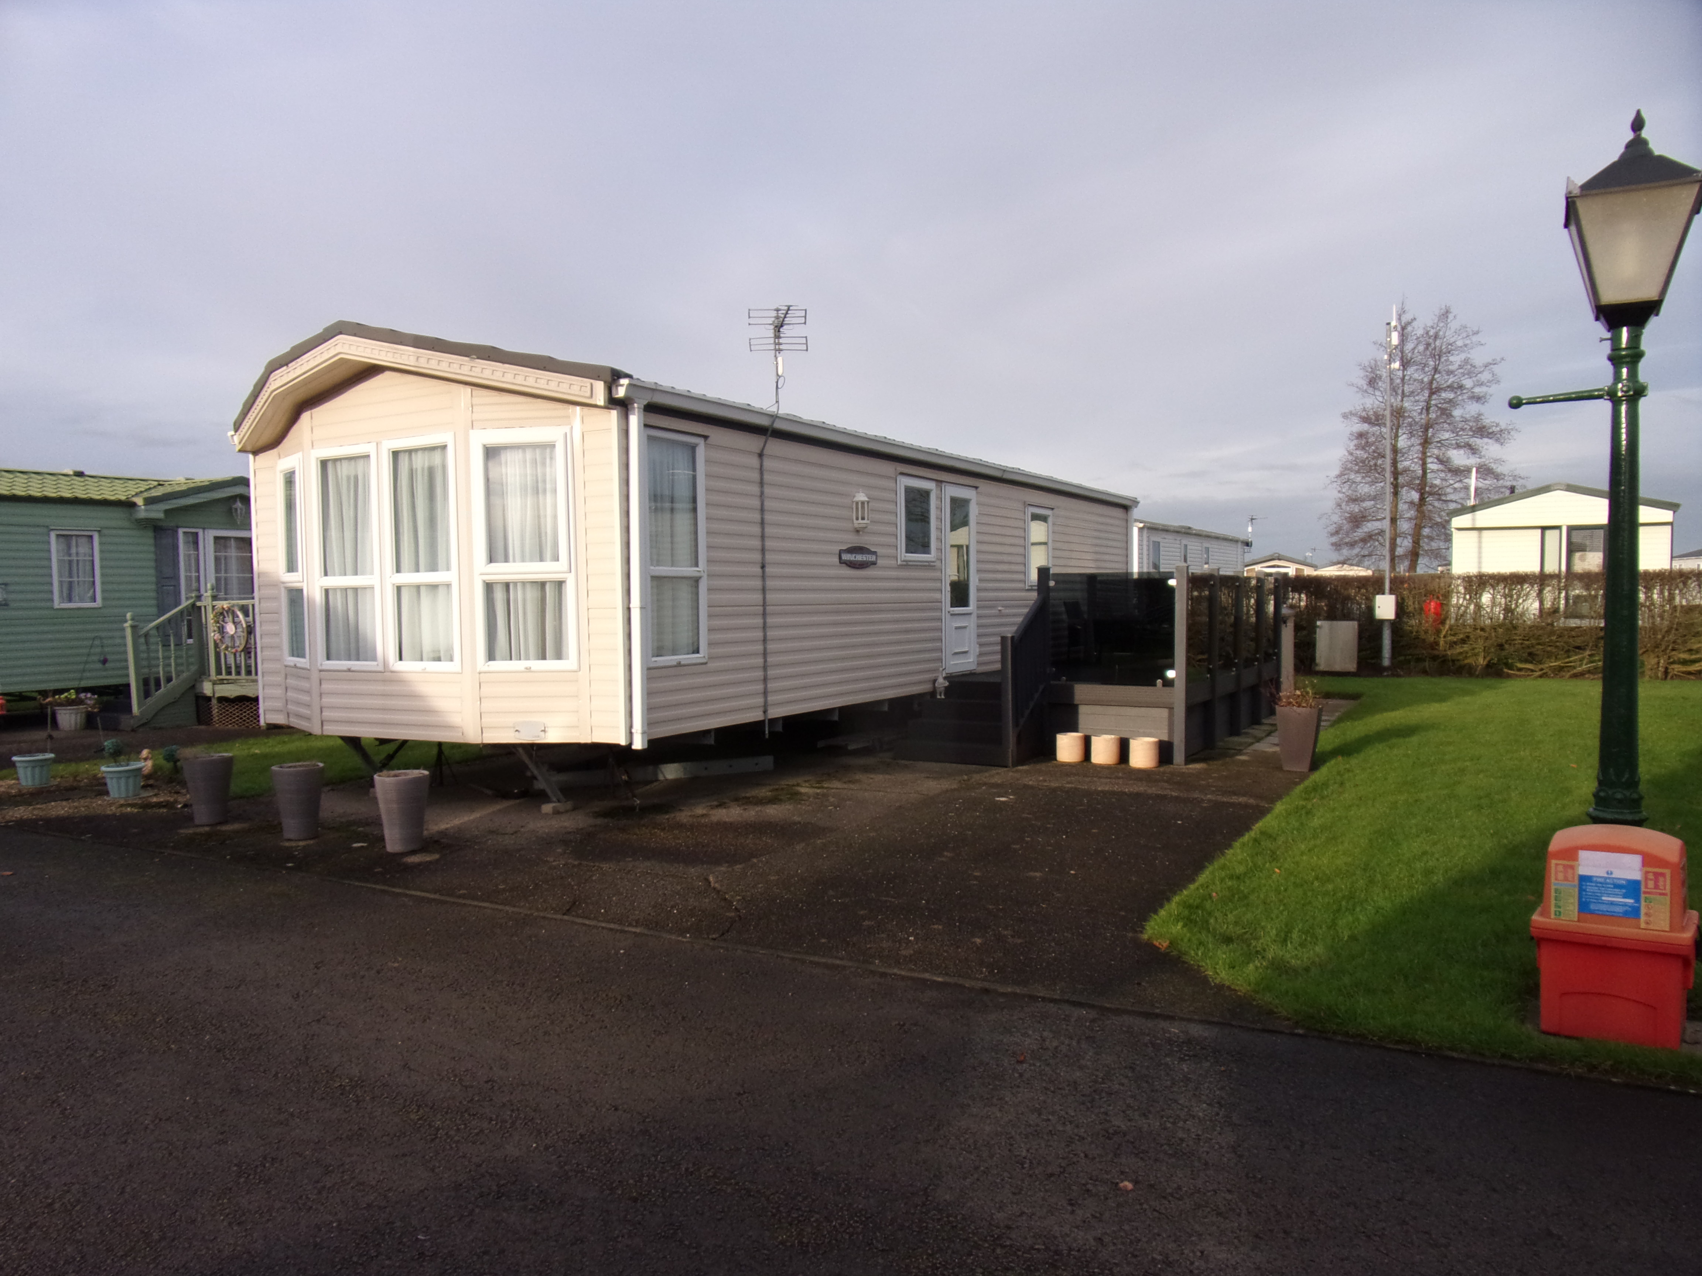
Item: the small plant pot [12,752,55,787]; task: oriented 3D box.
[{"bbox_3d":[-6.953,1.131,10.041,0.308,0.235,0.308,0,2,29],"label":"small plant pot"}]

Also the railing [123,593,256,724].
[{"bbox_3d":[-7.310,0.200,13.200,1.450,1.580,0.950,1,3,30],"label":"railing"}]

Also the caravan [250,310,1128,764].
[{"bbox_3d":[-0.352,-0.794,13.032,3.920,3.030,11.950,0,2,29],"label":"caravan"}]

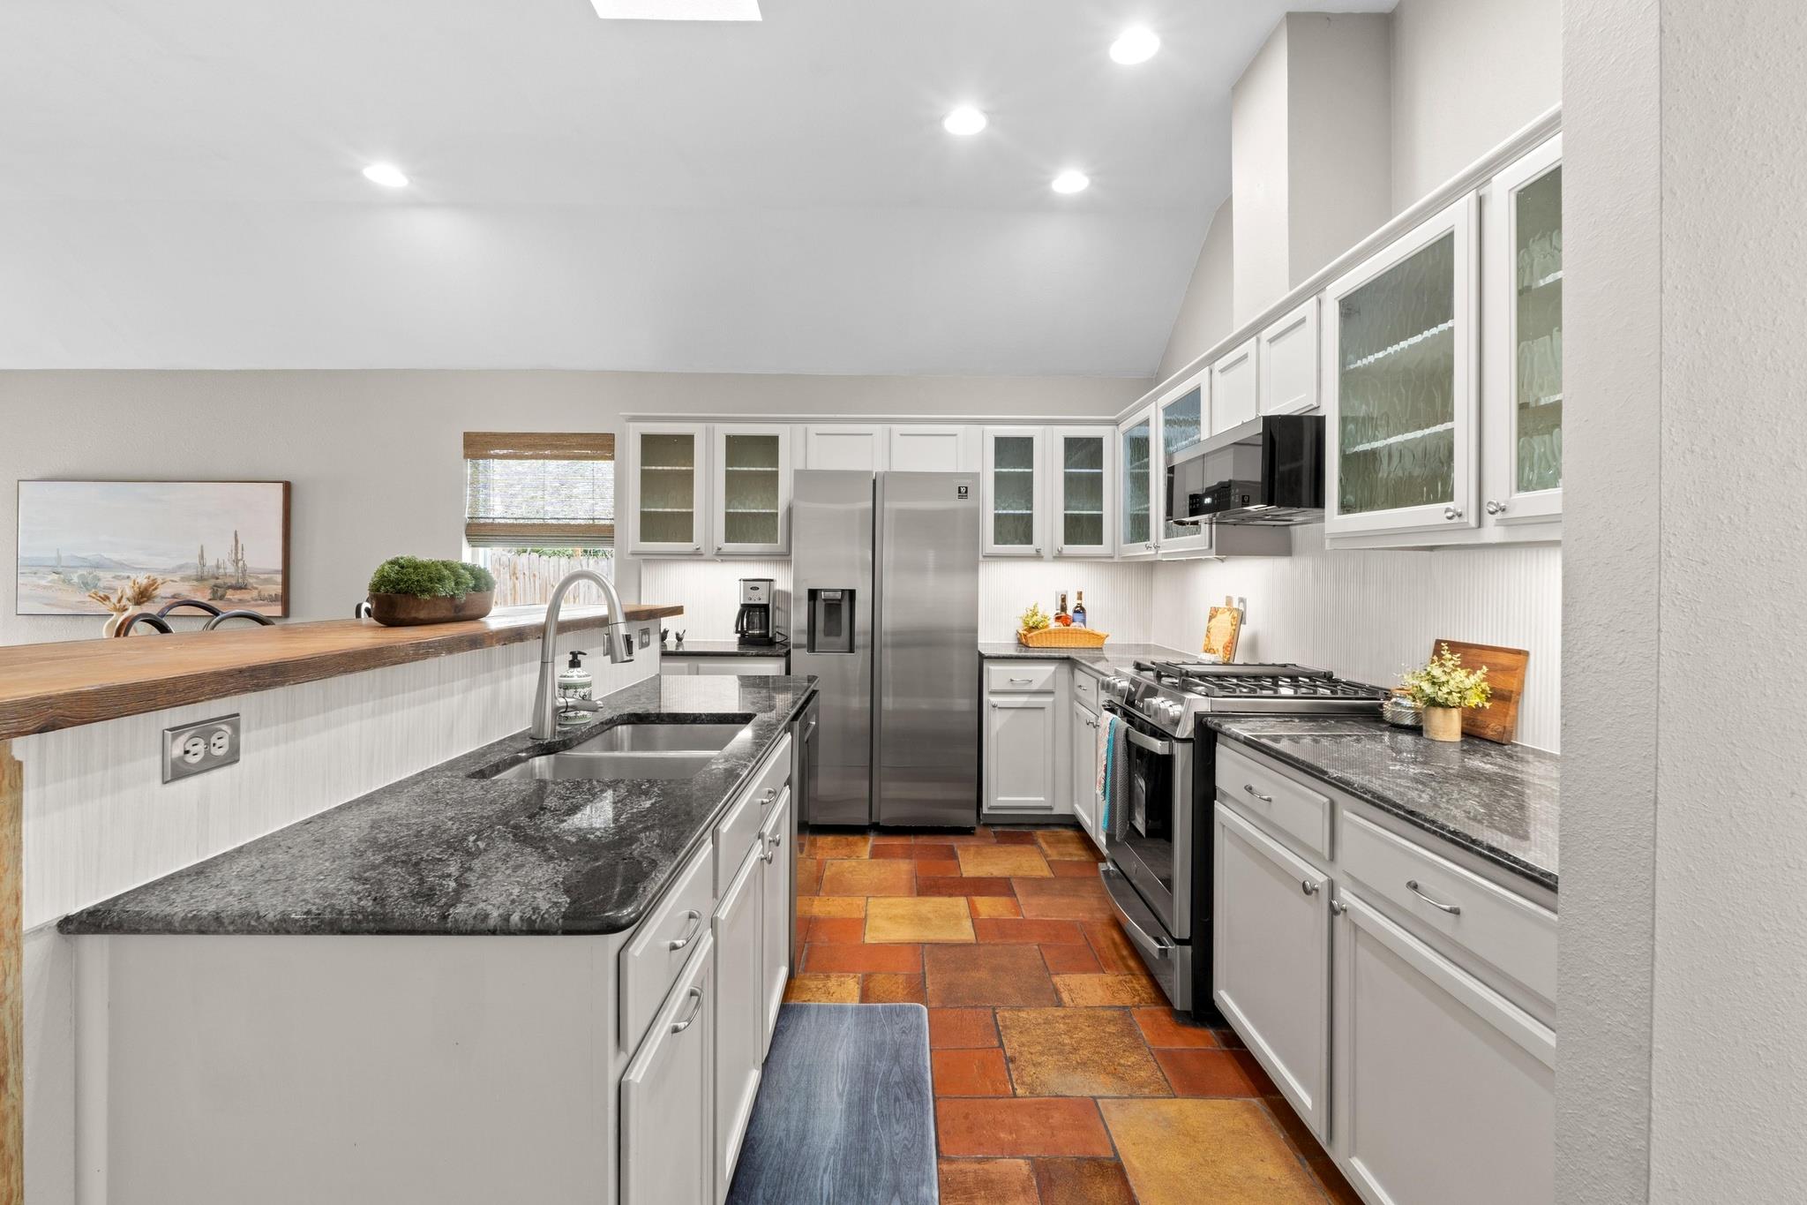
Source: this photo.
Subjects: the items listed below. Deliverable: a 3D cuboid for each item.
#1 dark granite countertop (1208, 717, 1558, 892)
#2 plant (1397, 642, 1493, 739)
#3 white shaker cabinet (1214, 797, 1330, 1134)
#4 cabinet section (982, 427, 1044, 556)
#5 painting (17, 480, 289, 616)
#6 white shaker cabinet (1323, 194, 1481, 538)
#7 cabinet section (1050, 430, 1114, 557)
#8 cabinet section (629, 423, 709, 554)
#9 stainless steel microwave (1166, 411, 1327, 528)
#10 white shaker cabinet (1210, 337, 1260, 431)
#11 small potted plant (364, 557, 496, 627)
[{"bbox_3d":[1.209,0.372,1.597,0.639,0.030,1.180,0,2,-1],"label":"dark granite countertop"},{"bbox_3d":[1.360,0.221,1.897,0.201,0.247,0.196,0,2,0],"label":"plant"},{"bbox_3d":[1.201,0.851,1.851,0.636,0.556,0.544,0,2,0],"label":"white shaker cabinet"},{"bbox_3d":[0.598,-0.603,4.251,0.331,0.699,0.330,0,1,0],"label":"cabinet section"},{"bbox_3d":[-4.290,-0.306,4.314,1.493,0.758,0.045,0,2,-1],"label":"painting"},{"bbox_3d":[1.371,-0.527,1.883,0.304,0.712,0.568,0,2,0],"label":"white shaker cabinet"},{"bbox_3d":[0.980,-0.605,4.254,0.338,0.701,0.330,0,1,0],"label":"cabinet section"},{"bbox_3d":[-1.276,-0.614,4.235,0.411,0.708,0.330,0,1,0],"label":"cabinet section"},{"bbox_3d":[1.282,-0.431,2.615,0.456,0.268,0.757,0,2,-1],"label":"stainless steel microwave"},{"bbox_3d":[1.360,-0.748,2.757,0.304,0.334,0.343,0,2,0],"label":"white shaker cabinet"},{"bbox_3d":[-1.290,-0.039,2.058,0.176,0.180,0.397,1,2,9],"label":"small potted plant"}]

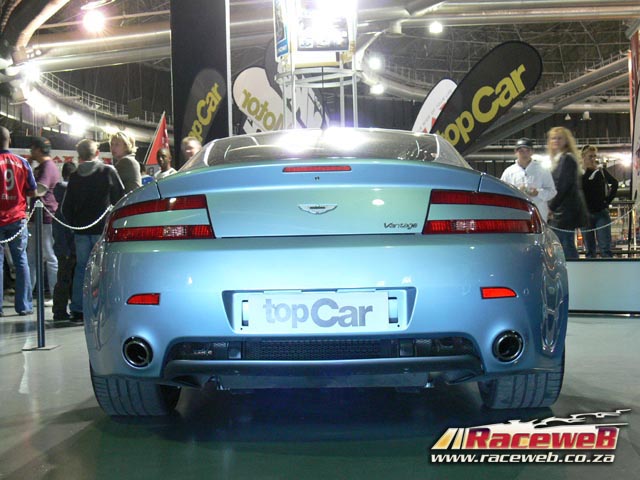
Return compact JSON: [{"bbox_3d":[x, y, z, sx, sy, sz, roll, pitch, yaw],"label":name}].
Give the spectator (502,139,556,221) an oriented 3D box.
[{"bbox_3d":[2.155,-0.175,8.600,0.560,1.760,0.380,-1,0,12],"label":"spectator"}]

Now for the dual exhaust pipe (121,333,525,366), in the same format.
[{"bbox_3d":[0.012,0.366,2.780,1.310,0.110,0.180,-1,0,3],"label":"dual exhaust pipe"}]

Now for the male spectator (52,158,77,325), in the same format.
[{"bbox_3d":[-2.276,0.014,7.500,0.430,1.430,0.290,-1,0,-6],"label":"male spectator"}]

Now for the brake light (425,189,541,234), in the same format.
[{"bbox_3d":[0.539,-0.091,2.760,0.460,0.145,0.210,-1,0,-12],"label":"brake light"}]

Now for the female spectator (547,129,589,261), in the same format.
[{"bbox_3d":[2.335,-0.174,7.850,0.320,1.740,0.420,-1,0,-30],"label":"female spectator"}]

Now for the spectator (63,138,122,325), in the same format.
[{"bbox_3d":[-2.205,-0.101,8.100,0.560,1.780,0.380,-1,0,-20],"label":"spectator"}]

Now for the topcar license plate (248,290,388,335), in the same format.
[{"bbox_3d":[-0.006,0.231,2.630,0.450,0.125,0.018,-1,0,3],"label":"topcar license plate"}]

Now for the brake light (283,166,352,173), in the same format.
[{"bbox_3d":[-0.008,-0.225,2.660,0.222,0.021,0.030,-1,0,2],"label":"brake light"}]

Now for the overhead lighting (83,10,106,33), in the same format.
[{"bbox_3d":[-8.131,-7.879,30.000,0.750,0.750,0.650,-1,0,-14],"label":"overhead lighting"}]

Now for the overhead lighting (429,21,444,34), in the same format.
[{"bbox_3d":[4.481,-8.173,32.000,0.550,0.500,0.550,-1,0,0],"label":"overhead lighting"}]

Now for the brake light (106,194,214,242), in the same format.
[{"bbox_3d":[-0.525,-0.070,2.690,0.400,0.145,0.240,-1,0,2],"label":"brake light"}]

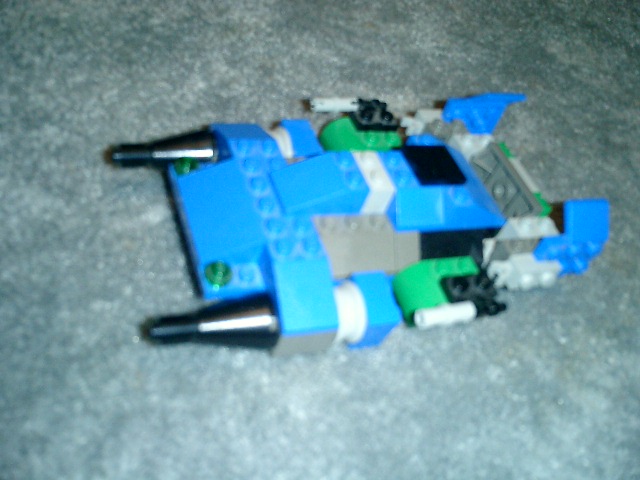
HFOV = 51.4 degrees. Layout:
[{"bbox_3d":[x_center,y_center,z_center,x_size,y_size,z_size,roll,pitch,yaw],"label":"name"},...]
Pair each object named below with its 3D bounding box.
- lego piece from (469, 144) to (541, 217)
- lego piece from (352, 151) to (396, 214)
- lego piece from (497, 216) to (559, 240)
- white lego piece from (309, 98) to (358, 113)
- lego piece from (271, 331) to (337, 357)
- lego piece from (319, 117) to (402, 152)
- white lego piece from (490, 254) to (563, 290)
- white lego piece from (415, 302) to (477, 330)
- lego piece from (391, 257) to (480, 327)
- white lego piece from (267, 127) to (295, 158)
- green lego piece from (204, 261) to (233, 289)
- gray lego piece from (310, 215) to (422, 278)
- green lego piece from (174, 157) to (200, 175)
[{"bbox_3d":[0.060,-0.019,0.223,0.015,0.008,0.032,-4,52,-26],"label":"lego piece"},{"bbox_3d":[0.015,-0.018,0.197,0.008,0.011,0.016,-4,52,-26],"label":"lego piece"},{"bbox_3d":[0.066,-0.001,0.214,0.016,0.011,0.008,-4,52,-26],"label":"lego piece"},{"bbox_3d":[0.006,-0.047,0.232,0.017,0.005,0.005,-4,52,-26],"label":"white lego piece"},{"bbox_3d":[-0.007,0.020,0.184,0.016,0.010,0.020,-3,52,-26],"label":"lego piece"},{"bbox_3d":[0.014,-0.034,0.233,0.024,0.010,0.016,-3,52,-26],"label":"lego piece"},{"bbox_3d":[0.061,0.009,0.203,0.021,0.009,0.006,-3,52,-26],"label":"white lego piece"},{"bbox_3d":[0.035,0.020,0.182,0.017,0.005,0.005,-9,54,-20],"label":"white lego piece"},{"bbox_3d":[0.036,0.014,0.196,0.024,0.011,0.016,-4,52,-26],"label":"lego piece"},{"bbox_3d":[-0.016,-0.029,0.222,0.010,0.016,0.016,-4,52,-26],"label":"white lego piece"},{"bbox_3d":[-0.026,0.009,0.175,0.008,0.005,0.008,-3,52,-26],"label":"green lego piece"},{"bbox_3d":[0.013,0.001,0.195,0.032,0.011,0.016,-3,52,-26],"label":"gray lego piece"},{"bbox_3d":[-0.039,-0.022,0.196,0.008,0.005,0.008,-4,52,-26],"label":"green lego piece"}]

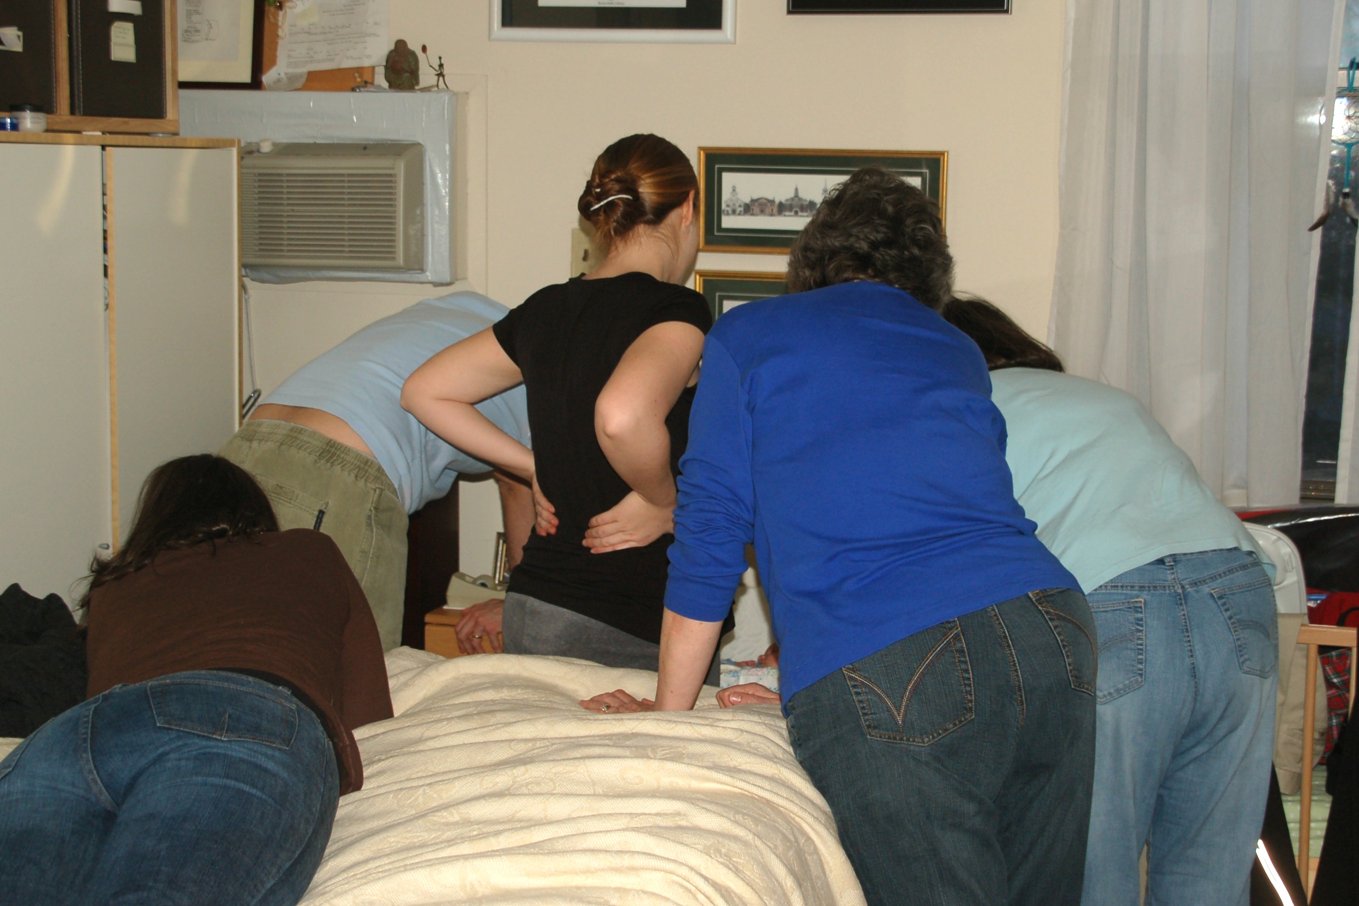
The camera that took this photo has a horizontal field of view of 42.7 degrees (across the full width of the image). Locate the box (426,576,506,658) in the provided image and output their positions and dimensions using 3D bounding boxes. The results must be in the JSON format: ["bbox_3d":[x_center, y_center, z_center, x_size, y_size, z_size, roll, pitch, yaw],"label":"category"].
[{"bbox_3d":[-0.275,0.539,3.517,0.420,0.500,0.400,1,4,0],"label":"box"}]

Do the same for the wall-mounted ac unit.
[{"bbox_3d":[-0.765,-0.507,3.600,0.460,0.270,0.240,0,4,-1],"label":"wall-mounted ac unit"}]

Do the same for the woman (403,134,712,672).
[{"bbox_3d":[-0.176,0.252,2.975,0.480,1.580,0.420,3,5,36],"label":"woman"}]

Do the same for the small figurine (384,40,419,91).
[{"bbox_3d":[-0.585,-0.816,3.650,0.073,0.108,0.060,0,4,-3],"label":"small figurine"}]

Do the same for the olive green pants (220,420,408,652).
[{"bbox_3d":[-0.680,0.429,3.234,0.400,0.980,0.380,-3,5,-41],"label":"olive green pants"}]

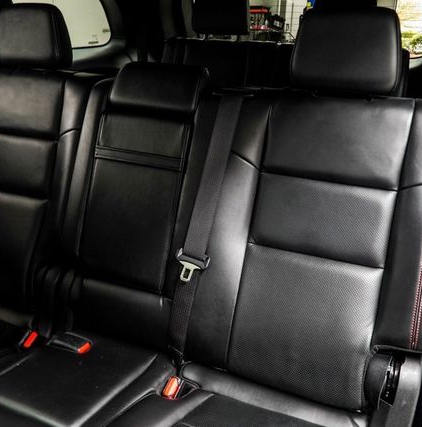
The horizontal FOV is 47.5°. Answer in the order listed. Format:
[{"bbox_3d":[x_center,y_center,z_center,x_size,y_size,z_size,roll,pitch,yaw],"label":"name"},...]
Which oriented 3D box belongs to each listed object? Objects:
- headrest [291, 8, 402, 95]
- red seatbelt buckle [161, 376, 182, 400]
[{"bbox_3d":[0.264,-0.314,0.940,0.207,0.157,0.110,11,15,22],"label":"headrest"},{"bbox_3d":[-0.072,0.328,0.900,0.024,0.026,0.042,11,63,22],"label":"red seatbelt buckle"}]

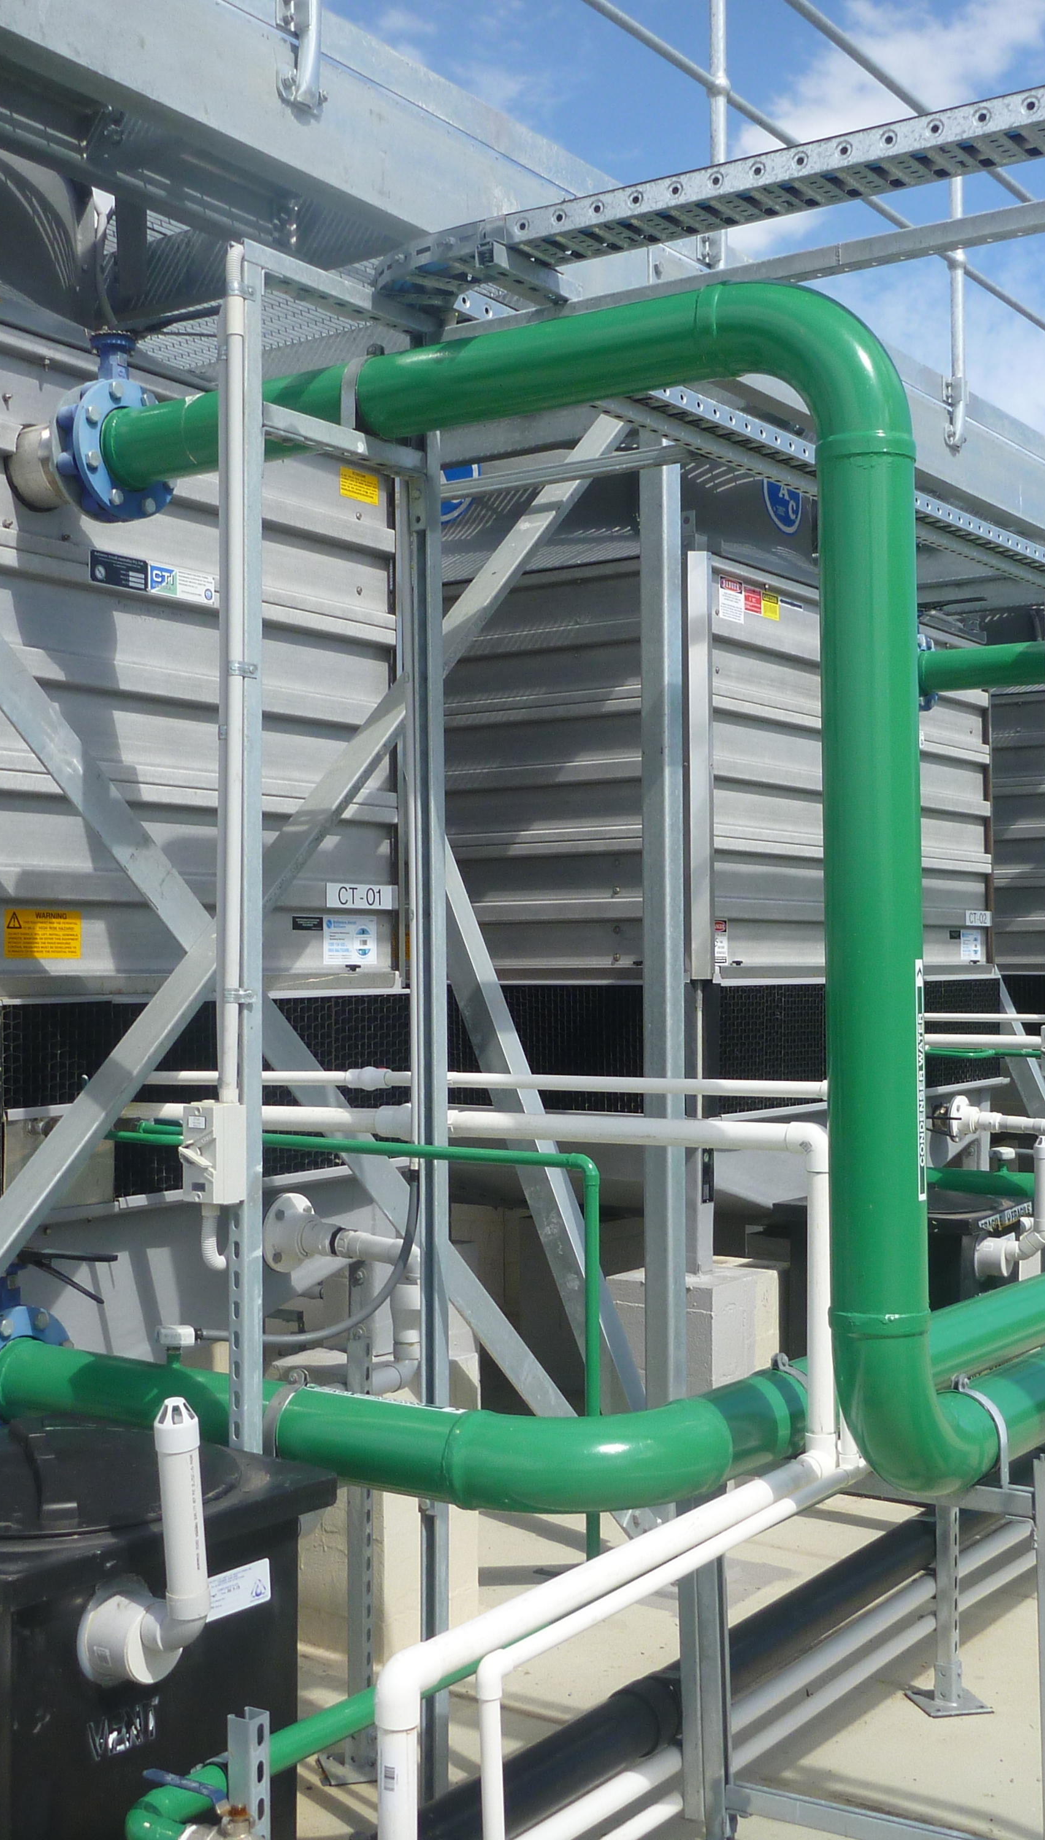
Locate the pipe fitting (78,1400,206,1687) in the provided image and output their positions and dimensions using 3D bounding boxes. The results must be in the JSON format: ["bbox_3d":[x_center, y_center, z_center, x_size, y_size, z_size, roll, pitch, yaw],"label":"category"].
[{"bbox_3d":[-0.496,0.837,2.690,0.190,0.400,0.125,-1,-1,39],"label":"pipe fitting"}]

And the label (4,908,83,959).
[{"bbox_3d":[-1.036,0.033,4.305,0.005,0.103,0.213,-1,-1,35],"label":"label"}]

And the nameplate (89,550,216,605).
[{"bbox_3d":[-0.845,-0.784,4.568,0.005,0.066,0.390,-1,-1,35],"label":"nameplate"}]

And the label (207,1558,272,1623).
[{"bbox_3d":[-0.424,0.991,2.928,0.005,0.063,0.140,-1,-1,39],"label":"label"}]

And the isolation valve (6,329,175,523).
[{"bbox_3d":[-0.941,-1.046,4.217,0.289,0.423,0.280,-1,-1,35],"label":"isolation valve"}]

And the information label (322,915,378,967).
[{"bbox_3d":[-0.443,0.054,5.148,0.005,0.125,0.215,-1,-1,35],"label":"information label"}]

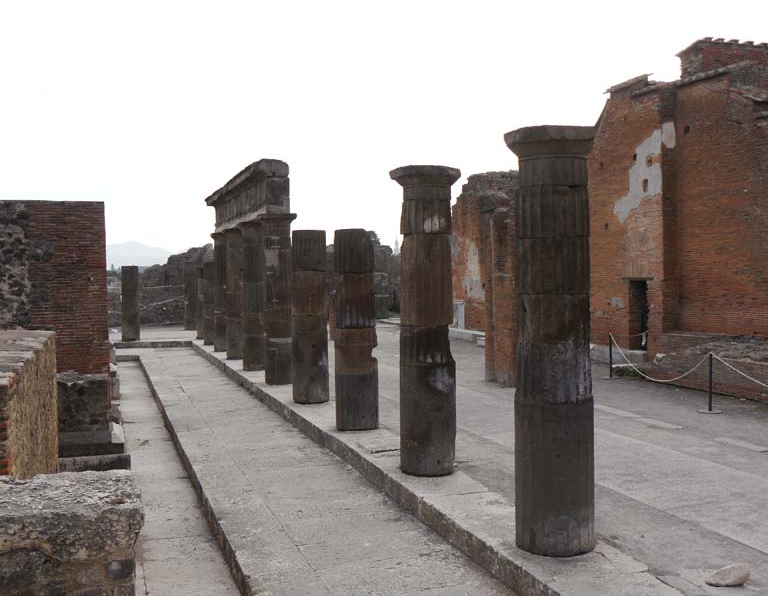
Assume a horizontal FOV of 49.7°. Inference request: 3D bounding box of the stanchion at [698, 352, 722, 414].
[{"bbox_3d":[5.755,1.487,14.565,0.451,1.039,0.451,-1,2,-19],"label":"stanchion"}]

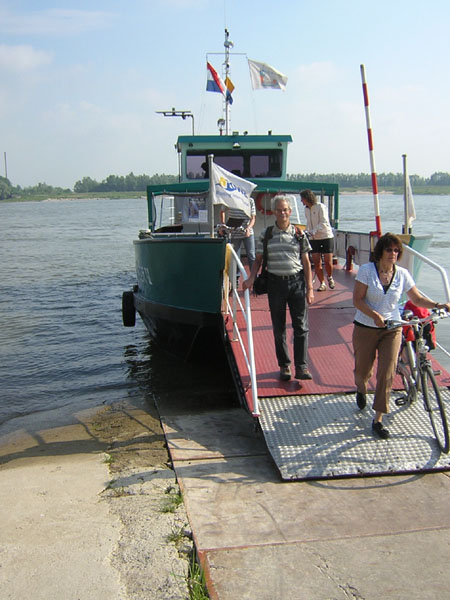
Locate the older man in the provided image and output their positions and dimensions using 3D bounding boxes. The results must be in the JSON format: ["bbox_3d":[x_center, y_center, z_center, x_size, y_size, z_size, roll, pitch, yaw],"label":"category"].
[{"bbox_3d":[0.512,-0.120,5.967,0.680,1.760,0.420,-1,10,0],"label":"older man"}]

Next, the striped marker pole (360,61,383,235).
[{"bbox_3d":[2.563,-2.616,10.918,0.090,2.950,0.090,-9,10,-7],"label":"striped marker pole"}]

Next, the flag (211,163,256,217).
[{"bbox_3d":[0.125,-1.622,9.158,0.680,0.780,0.200,0,10,6],"label":"flag"}]

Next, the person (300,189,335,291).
[{"bbox_3d":[1.509,-0.987,10.183,0.520,1.630,0.480,8,13,40],"label":"person"}]

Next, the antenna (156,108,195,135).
[{"bbox_3d":[-1.258,-4.536,15.857,1.000,0.680,0.220,-2,10,-8],"label":"antenna"}]

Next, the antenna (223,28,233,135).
[{"bbox_3d":[0.064,-5.605,16.081,0.280,2.650,0.280,-2,10,-8],"label":"antenna"}]

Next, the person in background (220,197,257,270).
[{"bbox_3d":[0.233,-1.164,10.759,0.600,1.700,0.450,-1,10,0],"label":"person in background"}]

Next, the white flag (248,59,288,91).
[{"bbox_3d":[1.119,-5.800,16.049,1.040,0.780,0.200,0,10,6],"label":"white flag"}]

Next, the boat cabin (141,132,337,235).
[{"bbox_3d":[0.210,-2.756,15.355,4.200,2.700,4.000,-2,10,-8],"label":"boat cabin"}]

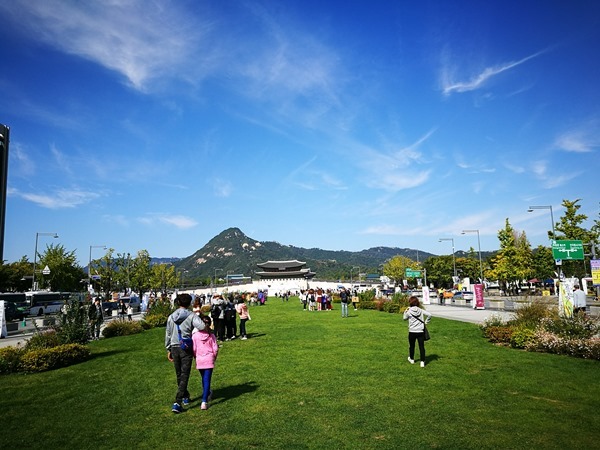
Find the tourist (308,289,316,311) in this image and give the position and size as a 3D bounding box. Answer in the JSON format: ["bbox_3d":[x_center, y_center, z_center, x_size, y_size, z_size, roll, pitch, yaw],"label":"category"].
[{"bbox_3d":[0.905,5.611,34.915,0.520,1.585,0.380,-2,-8,0],"label":"tourist"}]

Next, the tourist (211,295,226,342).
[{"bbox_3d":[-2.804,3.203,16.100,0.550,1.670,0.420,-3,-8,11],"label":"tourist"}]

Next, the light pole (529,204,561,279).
[{"bbox_3d":[29.502,3.185,56.164,2.900,11.051,0.450,-2,-8,-2],"label":"light pole"}]

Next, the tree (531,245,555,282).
[{"bbox_3d":[36.197,6.656,70.000,4.600,7.400,4.600,-1,-7,0],"label":"tree"}]

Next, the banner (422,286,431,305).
[{"bbox_3d":[12.871,7.196,47.428,0.720,1.850,0.400,-2,-8,8],"label":"banner"}]

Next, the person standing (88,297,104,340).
[{"bbox_3d":[-8.406,3.892,19.423,0.580,1.704,0.380,5,-11,-40],"label":"person standing"}]

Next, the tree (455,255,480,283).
[{"bbox_3d":[34.001,10.018,95.000,5.500,7.200,5.500,-1,-7,0],"label":"tree"}]

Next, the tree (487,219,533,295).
[{"bbox_3d":[32.199,4.972,72.878,6.500,12.127,6.000,-2,-8,-2],"label":"tree"}]

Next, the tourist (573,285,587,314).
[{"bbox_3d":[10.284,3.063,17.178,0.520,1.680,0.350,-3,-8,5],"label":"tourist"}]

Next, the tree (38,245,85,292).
[{"bbox_3d":[-41.726,9.128,81.627,8.500,11.500,8.500,-1,-8,0],"label":"tree"}]

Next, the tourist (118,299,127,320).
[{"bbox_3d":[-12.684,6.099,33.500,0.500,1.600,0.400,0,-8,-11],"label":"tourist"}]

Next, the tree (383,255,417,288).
[{"bbox_3d":[29.243,14.824,136.187,9.600,12.200,9.600,-1,-8,0],"label":"tree"}]

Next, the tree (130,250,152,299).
[{"bbox_3d":[-38.955,12.450,114.477,5.800,12.700,5.800,-1,-8,0],"label":"tree"}]

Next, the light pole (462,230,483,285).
[{"bbox_3d":[29.487,6.368,80.000,2.900,10.800,0.400,-1,-7,0],"label":"light pole"}]

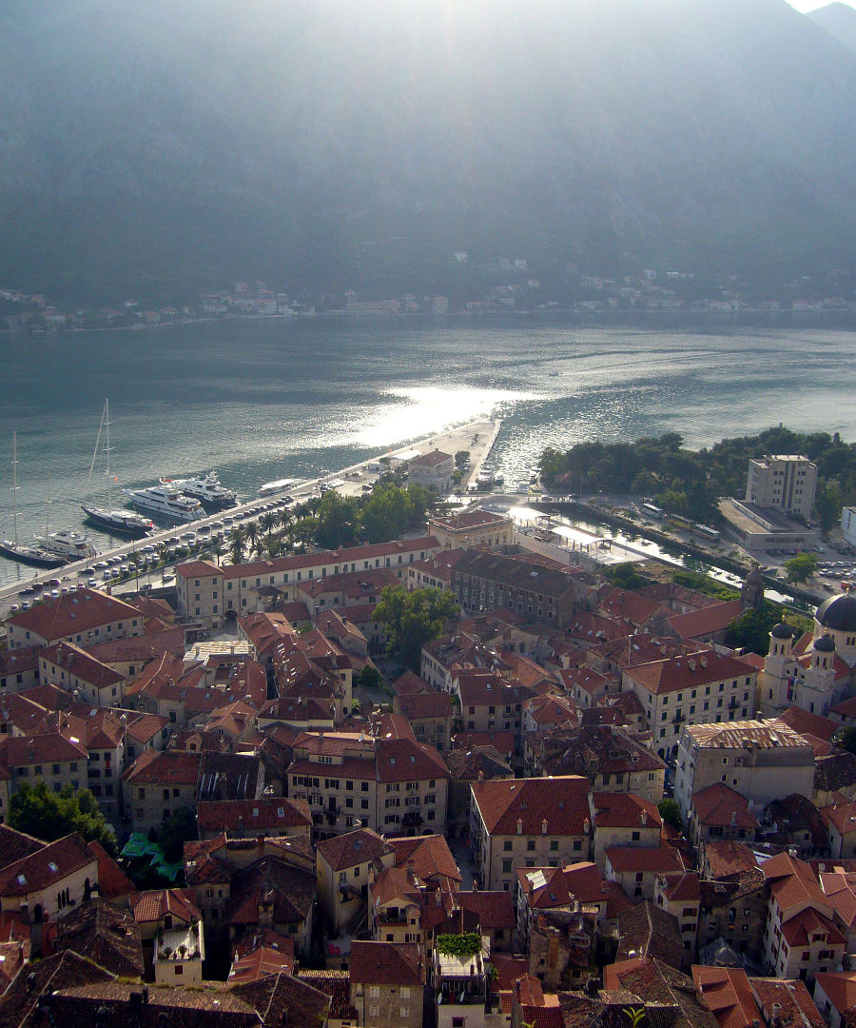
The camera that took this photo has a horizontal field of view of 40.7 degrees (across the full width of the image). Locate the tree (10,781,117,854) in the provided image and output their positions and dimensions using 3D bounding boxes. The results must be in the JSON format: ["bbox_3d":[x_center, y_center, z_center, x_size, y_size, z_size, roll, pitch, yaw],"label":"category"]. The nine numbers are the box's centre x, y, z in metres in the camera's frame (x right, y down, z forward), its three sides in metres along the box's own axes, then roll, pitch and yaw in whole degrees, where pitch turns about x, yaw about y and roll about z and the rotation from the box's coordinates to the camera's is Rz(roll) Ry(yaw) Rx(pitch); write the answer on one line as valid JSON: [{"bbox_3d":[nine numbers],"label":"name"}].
[{"bbox_3d":[-58.340,48.430,184.580,17.000,12.540,15.000,-3,14,-18],"label":"tree"}]

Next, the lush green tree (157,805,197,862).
[{"bbox_3d":[-39.400,50.720,181.410,7.000,10.400,7.000,-2,14,-13],"label":"lush green tree"}]

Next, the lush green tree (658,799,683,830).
[{"bbox_3d":[40.890,51.160,194.540,4.500,6.870,4.500,4,14,13],"label":"lush green tree"}]

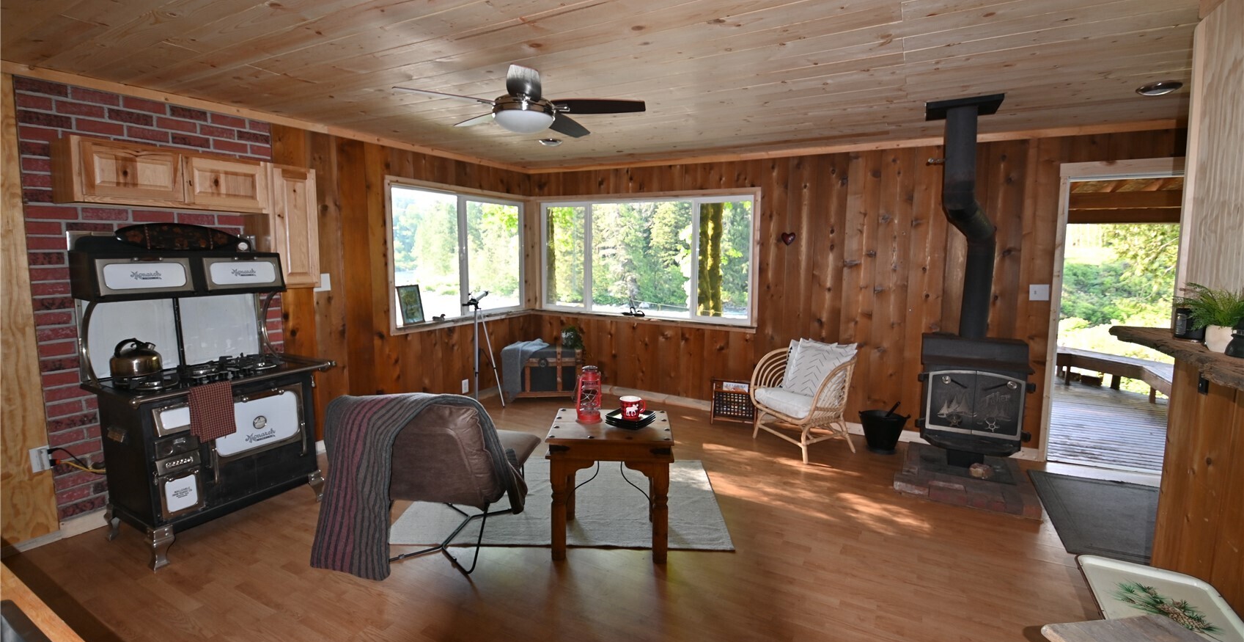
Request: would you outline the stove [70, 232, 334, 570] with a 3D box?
[{"bbox_3d":[-2.261,0.338,2.923,0.690,1.590,1.000,5,8,28],"label":"stove"}]

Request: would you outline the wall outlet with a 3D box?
[{"bbox_3d":[-2.947,0.708,2.633,0.035,0.118,0.072,5,8,28],"label":"wall outlet"}]

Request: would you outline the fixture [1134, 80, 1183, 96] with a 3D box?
[{"bbox_3d":[2.860,-1.231,2.761,0.180,0.030,0.180,5,8,28],"label":"fixture"}]

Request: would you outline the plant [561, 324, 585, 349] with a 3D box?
[{"bbox_3d":[-0.525,0.172,5.452,0.230,0.270,0.230,5,8,28],"label":"plant"}]

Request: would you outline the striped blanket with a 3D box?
[{"bbox_3d":[-1.024,0.739,2.561,0.890,0.840,0.510,2,8,13],"label":"striped blanket"}]

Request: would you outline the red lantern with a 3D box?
[{"bbox_3d":[-0.182,0.384,2.816,0.150,0.297,0.135,1,7,3],"label":"red lantern"}]

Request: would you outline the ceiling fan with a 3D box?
[{"bbox_3d":[-0.506,-1.125,2.671,1.220,0.300,1.190,-1,8,-11],"label":"ceiling fan"}]

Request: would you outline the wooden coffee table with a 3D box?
[{"bbox_3d":[-0.055,0.858,2.795,0.615,0.636,0.535,1,7,1],"label":"wooden coffee table"}]

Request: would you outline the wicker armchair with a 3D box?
[{"bbox_3d":[1.492,0.614,4.186,0.660,0.800,0.660,-3,8,-25],"label":"wicker armchair"}]

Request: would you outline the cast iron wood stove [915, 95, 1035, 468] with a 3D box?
[{"bbox_3d":[2.333,-0.142,3.409,0.720,2.360,0.760,5,8,28],"label":"cast iron wood stove"}]

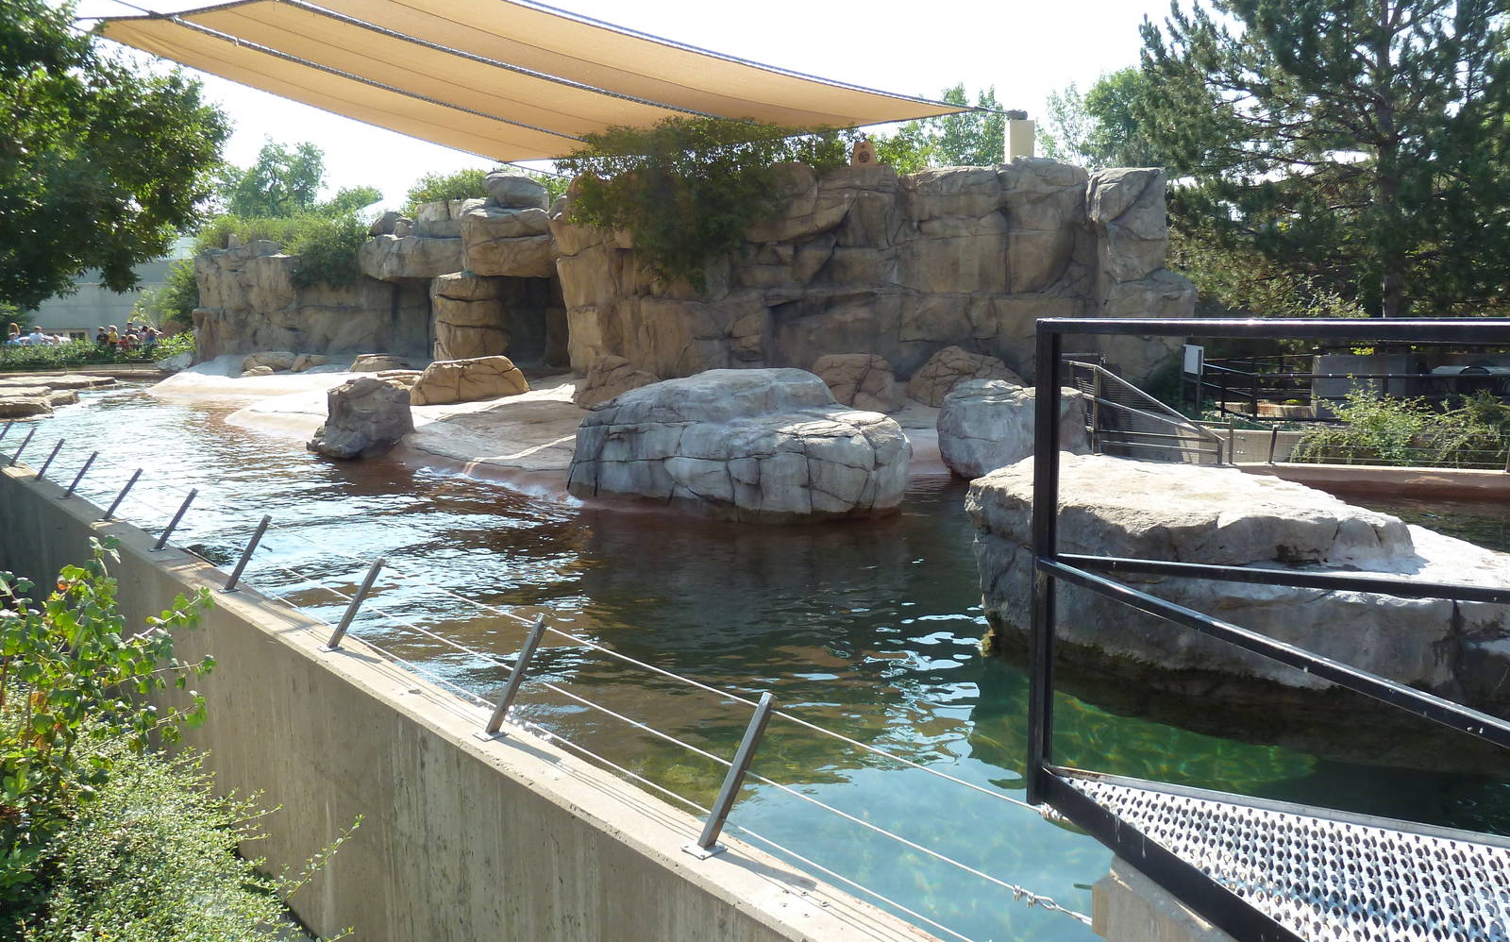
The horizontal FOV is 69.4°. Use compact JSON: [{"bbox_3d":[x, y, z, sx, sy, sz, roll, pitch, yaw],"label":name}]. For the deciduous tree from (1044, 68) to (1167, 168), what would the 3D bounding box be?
[{"bbox_3d":[12.102,-8.359,37.227,5.200,10.500,5.200,-1,8,0],"label":"deciduous tree"}]

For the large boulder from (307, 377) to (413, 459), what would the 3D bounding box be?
[{"bbox_3d":[-5.583,-0.779,15.429,1.420,1.060,1.250,-3,8,-15],"label":"large boulder"}]

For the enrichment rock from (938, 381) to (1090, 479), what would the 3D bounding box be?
[{"bbox_3d":[3.085,-0.545,13.053,1.720,1.080,1.450,-2,8,-10],"label":"enrichment rock"}]

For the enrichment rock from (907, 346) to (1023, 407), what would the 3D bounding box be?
[{"bbox_3d":[3.563,-1.633,18.557,1.950,0.940,1.500,-1,8,0],"label":"enrichment rock"}]

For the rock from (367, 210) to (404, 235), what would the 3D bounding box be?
[{"bbox_3d":[-9.245,-6.226,27.391,0.920,0.670,0.700,-2,8,-10],"label":"rock"}]

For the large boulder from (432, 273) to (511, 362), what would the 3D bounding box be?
[{"bbox_3d":[-6.087,-3.304,23.500,1.600,1.950,1.500,-2,8,-9],"label":"large boulder"}]

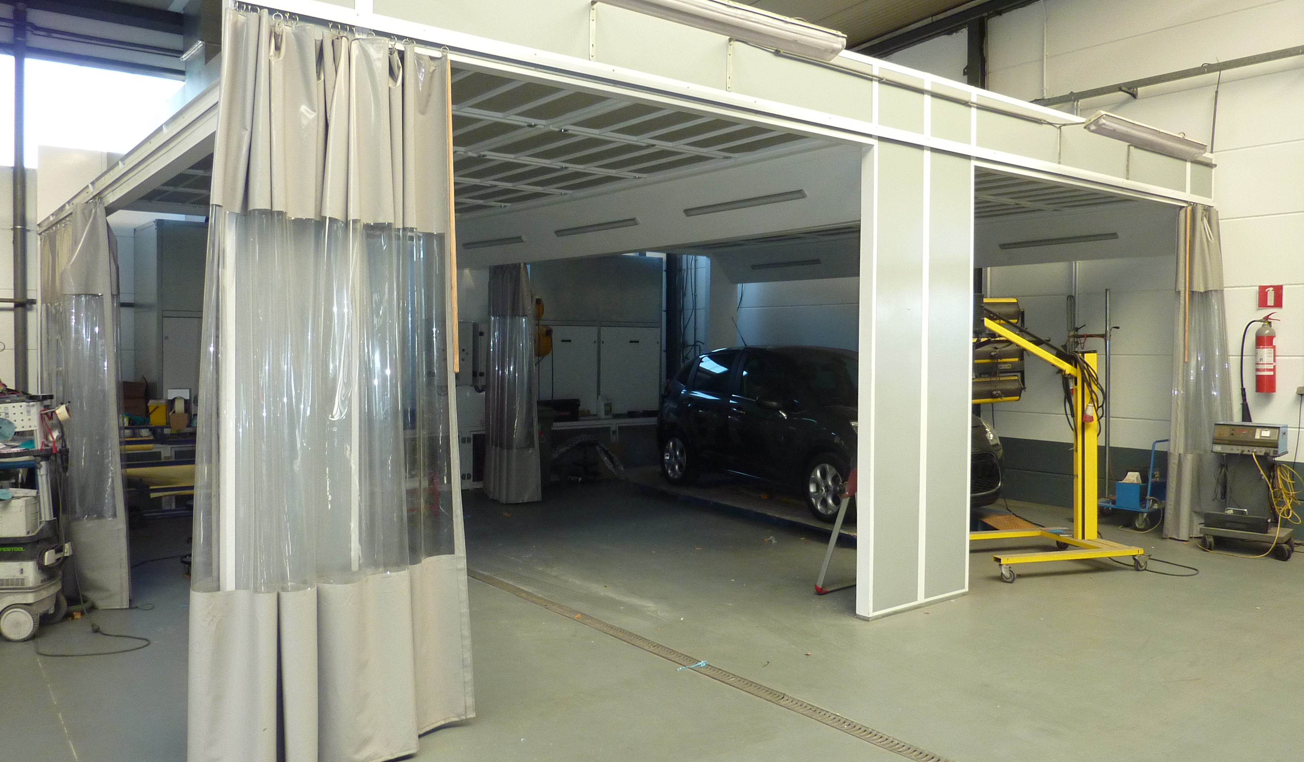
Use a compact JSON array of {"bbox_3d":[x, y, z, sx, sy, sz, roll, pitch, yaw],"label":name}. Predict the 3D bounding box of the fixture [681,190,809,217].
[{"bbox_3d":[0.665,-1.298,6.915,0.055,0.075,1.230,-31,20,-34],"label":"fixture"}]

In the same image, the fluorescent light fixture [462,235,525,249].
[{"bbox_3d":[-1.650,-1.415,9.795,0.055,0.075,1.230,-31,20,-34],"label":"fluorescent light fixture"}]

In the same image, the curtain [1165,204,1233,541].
[{"bbox_3d":[4.754,-0.085,8.195,0.800,2.810,0.290,-2,3,-38],"label":"curtain"}]

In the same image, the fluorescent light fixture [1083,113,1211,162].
[{"bbox_3d":[3.619,-1.766,6.856,1.580,0.110,0.175,-2,-20,-38],"label":"fluorescent light fixture"}]

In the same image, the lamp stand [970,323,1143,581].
[{"bbox_3d":[2.954,0.466,7.172,1.300,1.880,0.900,0,2,-19],"label":"lamp stand"}]

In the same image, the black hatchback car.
[{"bbox_3d":[1.621,0.425,9.500,1.760,1.520,3.950,-1,2,-30],"label":"black hatchback car"}]

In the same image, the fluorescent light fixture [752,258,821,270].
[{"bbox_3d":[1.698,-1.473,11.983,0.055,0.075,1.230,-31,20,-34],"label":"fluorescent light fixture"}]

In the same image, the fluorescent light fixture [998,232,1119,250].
[{"bbox_3d":[3.971,-1.370,9.257,1.220,0.080,0.050,3,48,51],"label":"fluorescent light fixture"}]

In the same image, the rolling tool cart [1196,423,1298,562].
[{"bbox_3d":[4.816,0.857,7.588,0.590,1.020,0.450,2,3,44],"label":"rolling tool cart"}]

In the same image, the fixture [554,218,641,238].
[{"bbox_3d":[-0.484,-1.318,8.091,1.220,0.080,0.050,3,48,51],"label":"fixture"}]

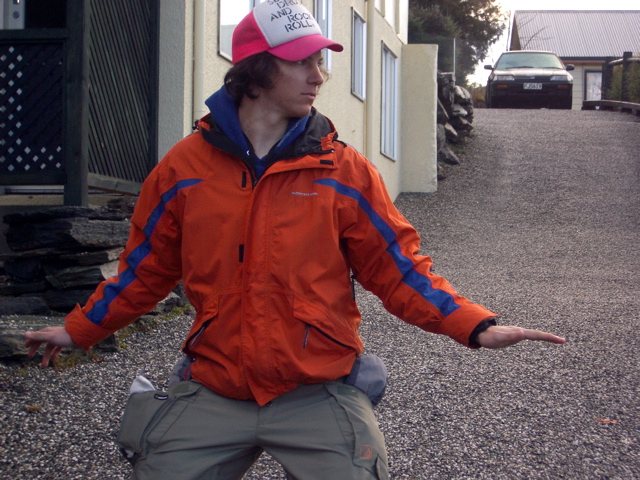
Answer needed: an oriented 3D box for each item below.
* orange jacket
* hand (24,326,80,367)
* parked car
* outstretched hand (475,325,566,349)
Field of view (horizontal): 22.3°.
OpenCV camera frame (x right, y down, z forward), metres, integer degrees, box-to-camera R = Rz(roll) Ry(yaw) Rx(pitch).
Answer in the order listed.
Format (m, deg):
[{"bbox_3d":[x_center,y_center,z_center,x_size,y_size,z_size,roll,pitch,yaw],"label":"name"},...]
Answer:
[{"bbox_3d":[-0.095,0.036,3.520,0.940,0.640,0.380,0,-1,10],"label":"orange jacket"},{"bbox_3d":[-0.598,0.238,3.630,0.150,0.090,0.095,-10,-5,25],"label":"hand"},{"bbox_3d":[4.370,-3.290,34.200,1.720,1.370,4.200,0,-1,5],"label":"parked car"},{"bbox_3d":[0.418,0.200,3.360,0.185,0.050,0.090,3,0,12],"label":"outstretched hand"}]

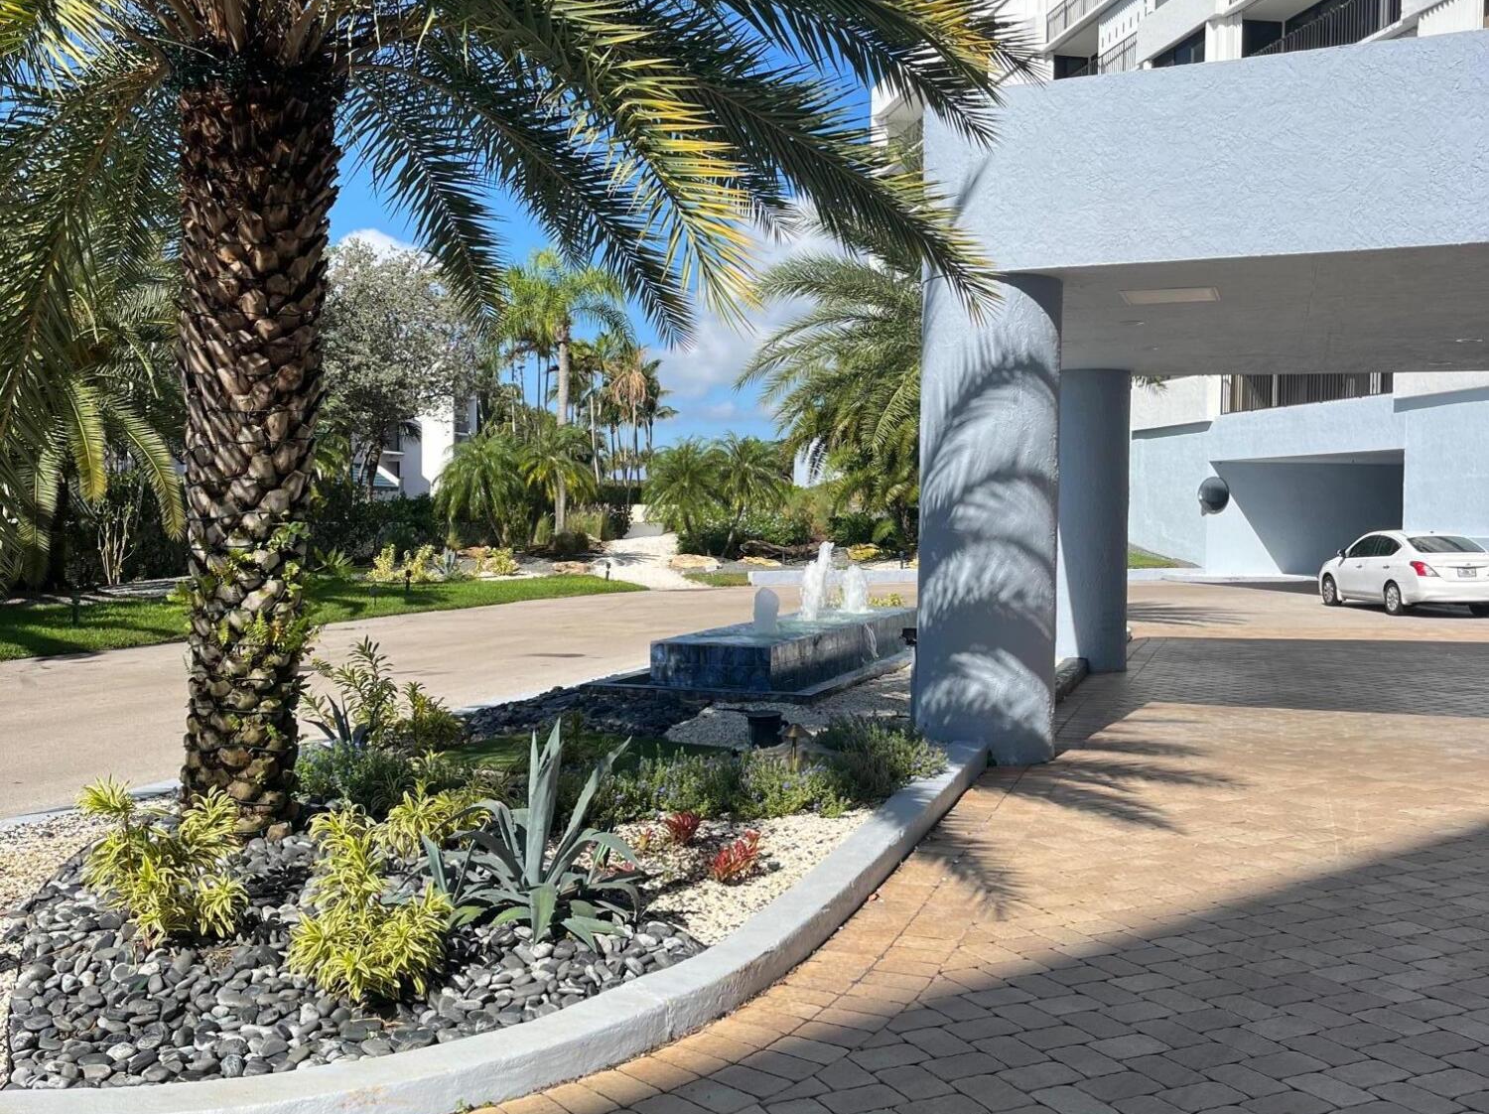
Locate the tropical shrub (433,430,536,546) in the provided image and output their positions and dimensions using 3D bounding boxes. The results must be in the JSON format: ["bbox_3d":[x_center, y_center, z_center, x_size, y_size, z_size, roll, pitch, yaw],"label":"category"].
[{"bbox_3d":[-6.795,-1.785,39.000,2.596,3.124,2.600,1,1,0],"label":"tropical shrub"}]

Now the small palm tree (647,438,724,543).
[{"bbox_3d":[-1.599,-1.663,41.000,2.132,3.198,2.100,1,1,0],"label":"small palm tree"}]

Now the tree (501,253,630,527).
[{"bbox_3d":[-5.084,-4.597,42.500,3.669,8.090,3.600,1,1,0],"label":"tree"}]

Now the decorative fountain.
[{"bbox_3d":[0.810,0.526,18.345,1.300,1.420,7.700,1,1,17],"label":"decorative fountain"}]

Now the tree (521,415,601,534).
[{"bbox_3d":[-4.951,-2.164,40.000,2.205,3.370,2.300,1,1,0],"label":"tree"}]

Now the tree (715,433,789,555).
[{"bbox_3d":[0.192,-1.748,41.000,2.047,3.369,2.100,1,1,0],"label":"tree"}]

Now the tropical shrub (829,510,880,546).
[{"bbox_3d":[3.028,-0.746,41.000,1.407,1.024,1.300,1,1,0],"label":"tropical shrub"}]

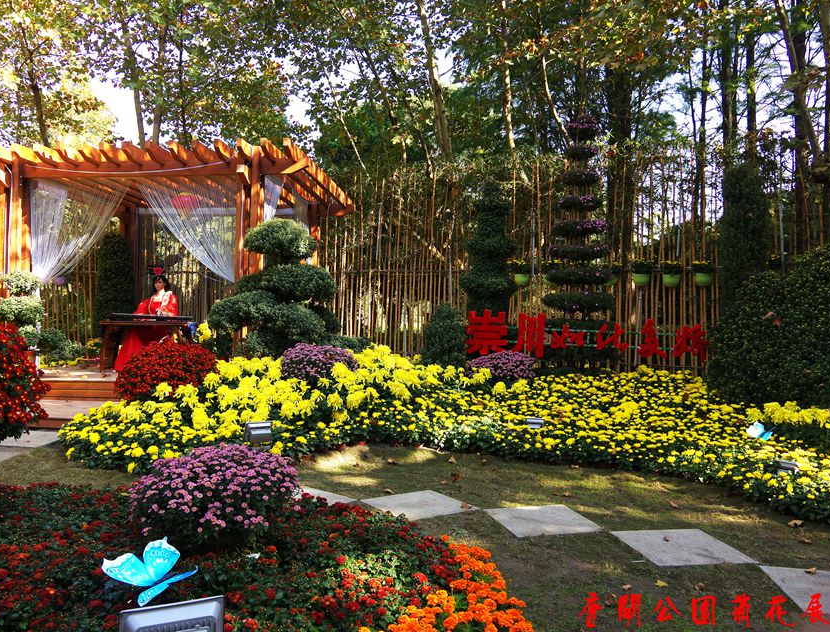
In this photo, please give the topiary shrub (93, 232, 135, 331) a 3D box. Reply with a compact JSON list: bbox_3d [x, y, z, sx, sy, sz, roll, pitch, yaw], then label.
[{"bbox_3d":[-5.124,-0.416,12.100,0.699,2.005,0.700,0,1,0],"label":"topiary shrub"}]

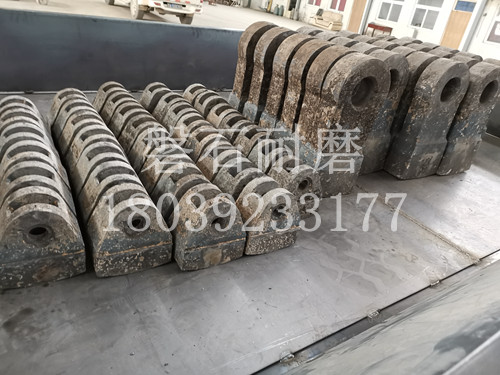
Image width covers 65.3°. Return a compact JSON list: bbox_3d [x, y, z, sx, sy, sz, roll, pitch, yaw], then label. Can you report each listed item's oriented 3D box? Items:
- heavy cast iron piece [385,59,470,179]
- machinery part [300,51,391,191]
[{"bbox_3d":[0.863,-0.328,1.884,0.261,0.566,0.122,-8,33,-29],"label":"heavy cast iron piece"},{"bbox_3d":[0.403,-0.257,1.713,0.278,0.628,0.124,-9,34,-32],"label":"machinery part"}]

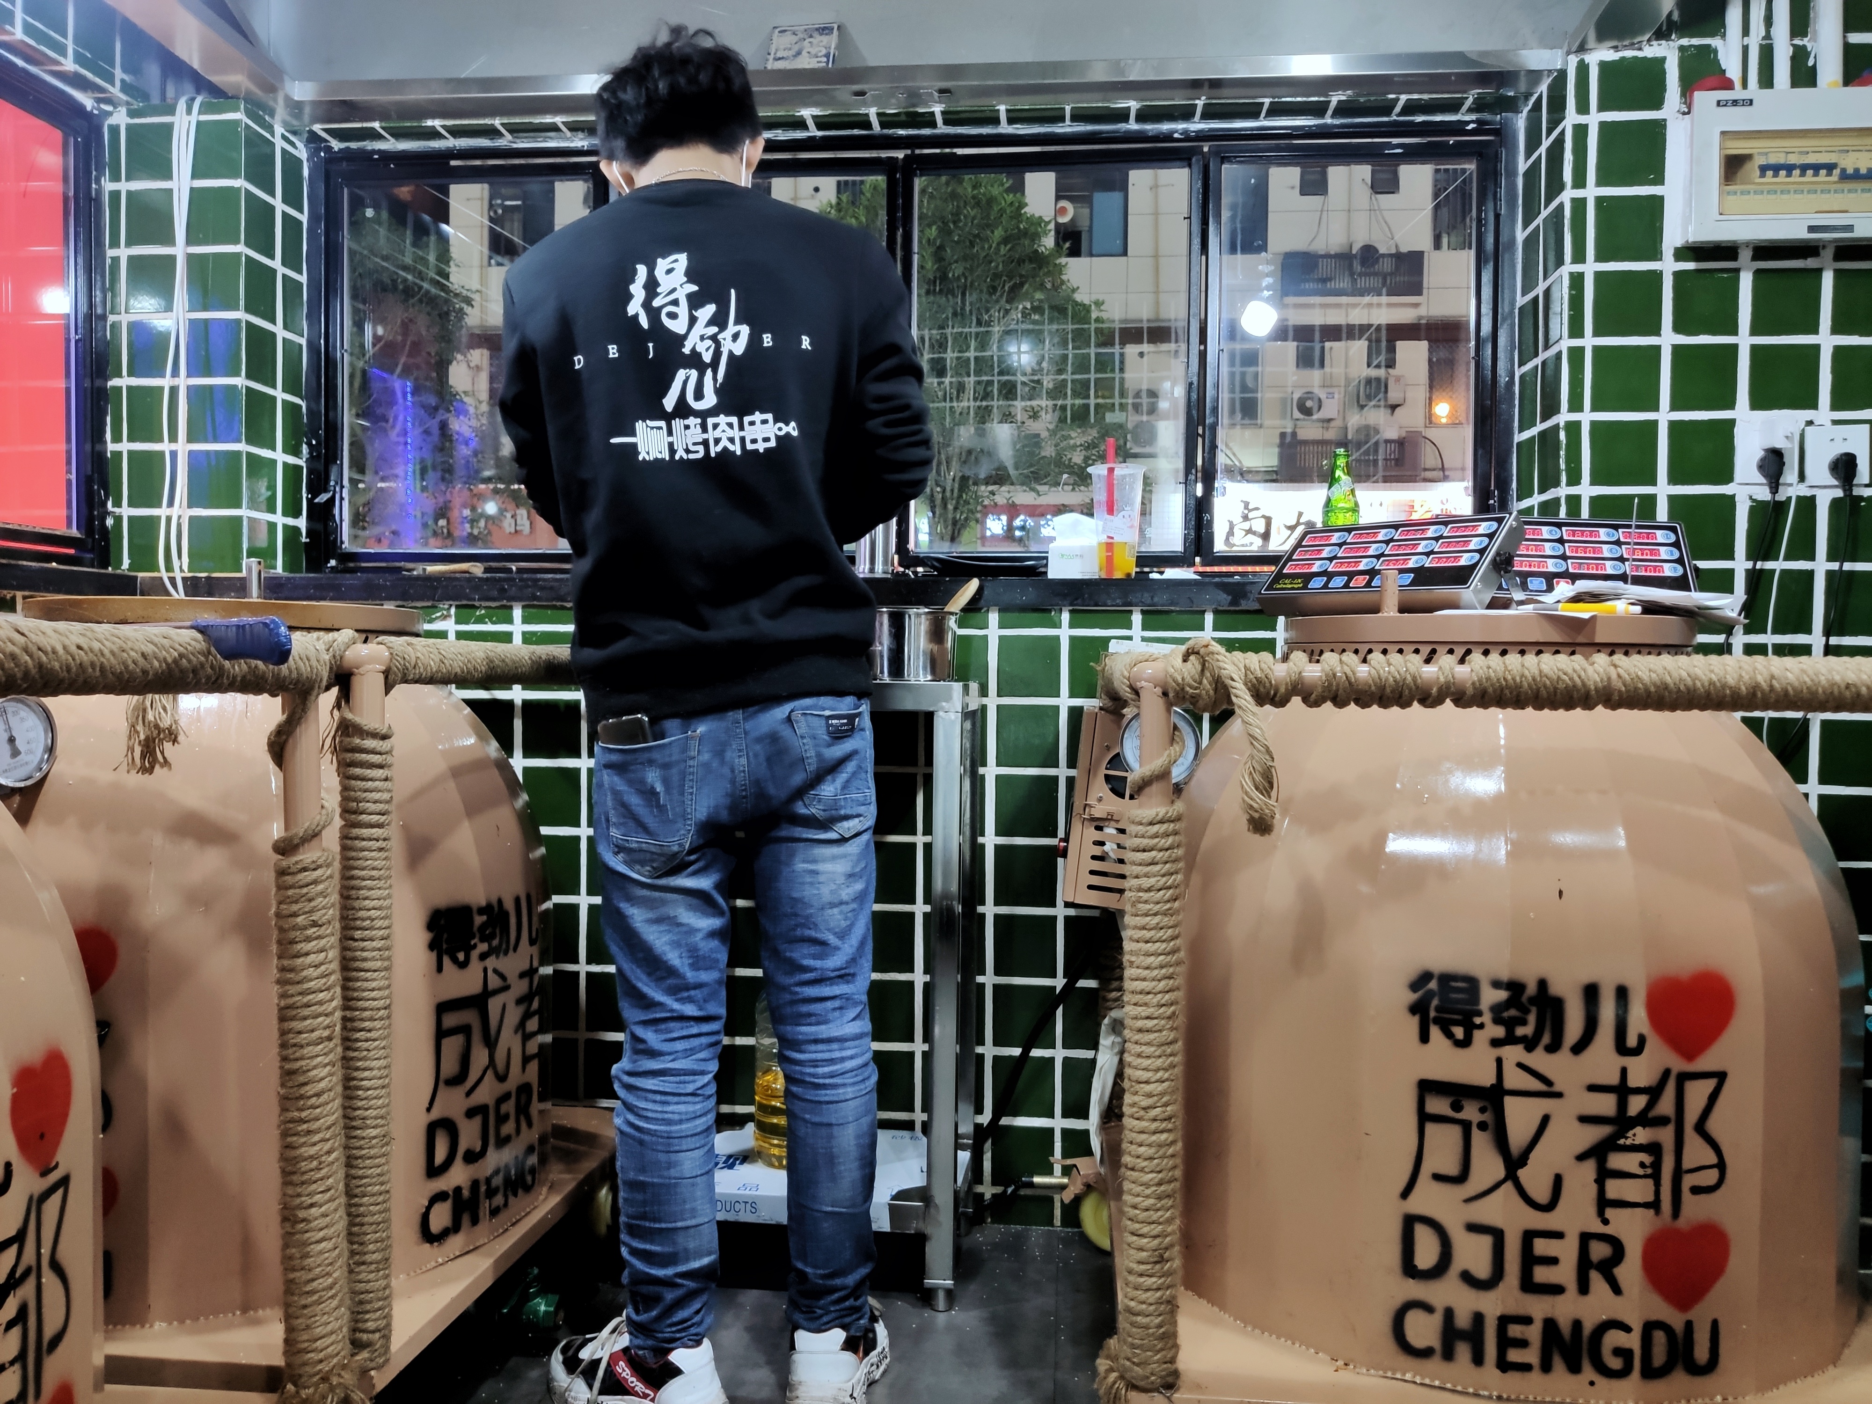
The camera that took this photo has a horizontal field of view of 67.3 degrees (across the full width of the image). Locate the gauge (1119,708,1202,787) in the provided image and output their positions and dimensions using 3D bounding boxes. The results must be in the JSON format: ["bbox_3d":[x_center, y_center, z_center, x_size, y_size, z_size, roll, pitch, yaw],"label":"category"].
[{"bbox_3d":[0.280,0.058,1.746,0.099,0.099,0.035,1,-7,14],"label":"gauge"}]

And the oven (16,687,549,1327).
[{"bbox_3d":[-0.881,0.261,1.782,0.800,0.710,0.800,1,1,12],"label":"oven"}]

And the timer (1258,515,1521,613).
[{"bbox_3d":[0.490,-0.147,1.530,0.253,0.038,0.127,3,45,47],"label":"timer"}]

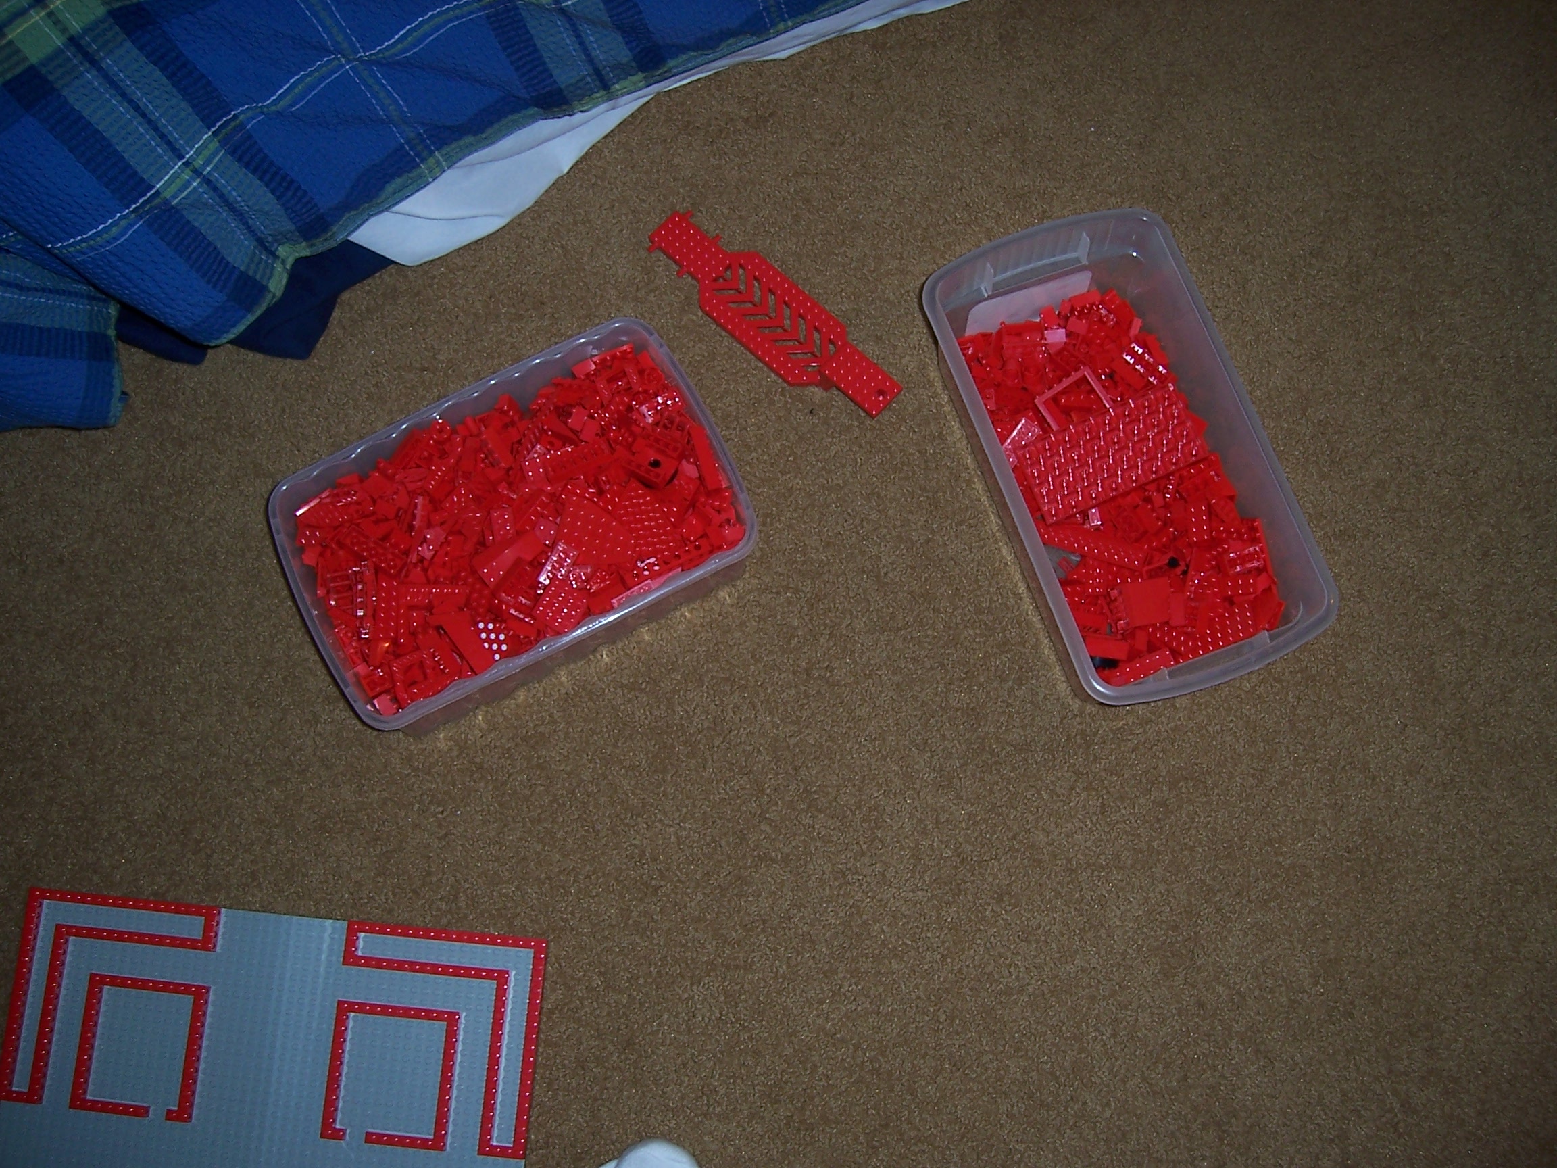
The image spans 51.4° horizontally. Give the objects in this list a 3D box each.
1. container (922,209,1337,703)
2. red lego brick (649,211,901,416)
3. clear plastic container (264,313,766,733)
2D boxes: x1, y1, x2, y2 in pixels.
[{"bbox_3d":[0.246,-0.084,1.184,0.197,0.115,0.361,-20,75,-5],"label":"container"},{"bbox_3d":[-0.004,-0.209,1.259,0.240,0.033,0.064,42,78,10],"label":"red lego brick"},{"bbox_3d":[-0.186,-0.033,1.173,0.308,0.108,0.204,-27,76,-7],"label":"clear plastic container"}]

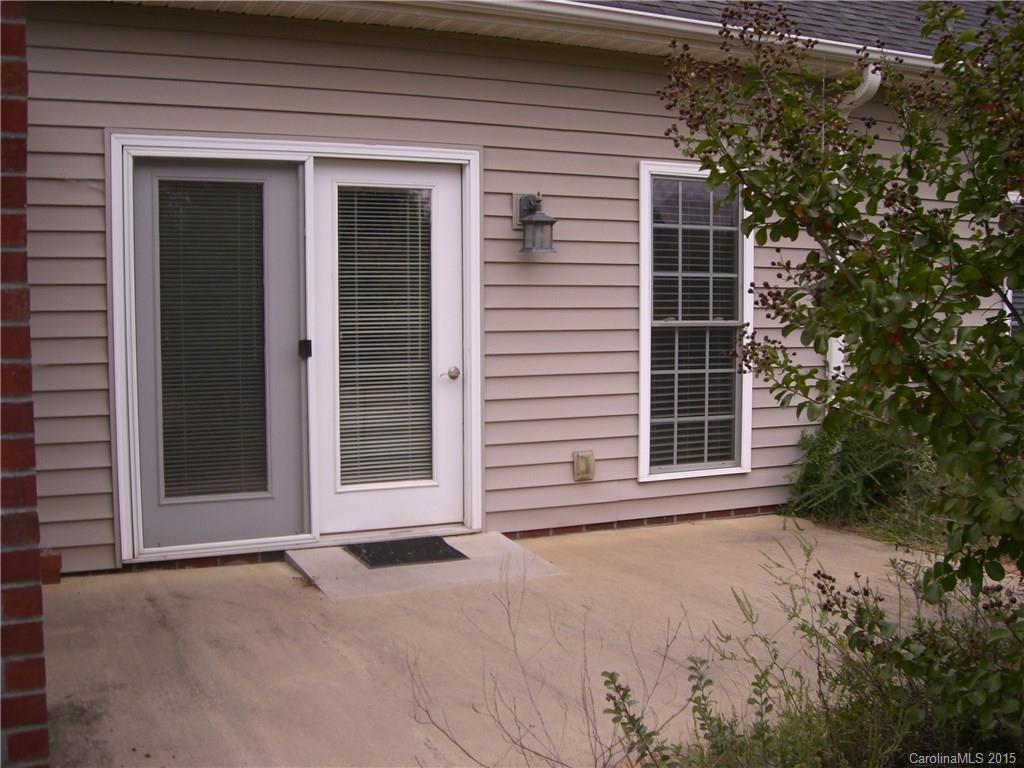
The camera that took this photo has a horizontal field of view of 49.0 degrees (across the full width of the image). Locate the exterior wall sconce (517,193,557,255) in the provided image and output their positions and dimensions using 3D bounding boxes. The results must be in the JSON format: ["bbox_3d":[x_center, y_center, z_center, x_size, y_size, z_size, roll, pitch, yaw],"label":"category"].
[{"bbox_3d":[0.136,-0.883,6.187,0.150,0.334,0.205,-2,5,-25],"label":"exterior wall sconce"}]

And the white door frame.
[{"bbox_3d":[-1.060,-0.192,5.859,1.905,2.081,0.125,-2,5,-25],"label":"white door frame"}]

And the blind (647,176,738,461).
[{"bbox_3d":[1.136,-0.365,6.929,0.667,1.792,0.055,-2,5,-25],"label":"blind"}]

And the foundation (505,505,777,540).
[{"bbox_3d":[0.798,0.829,6.832,1.925,0.055,0.100,-2,5,-25],"label":"foundation"}]

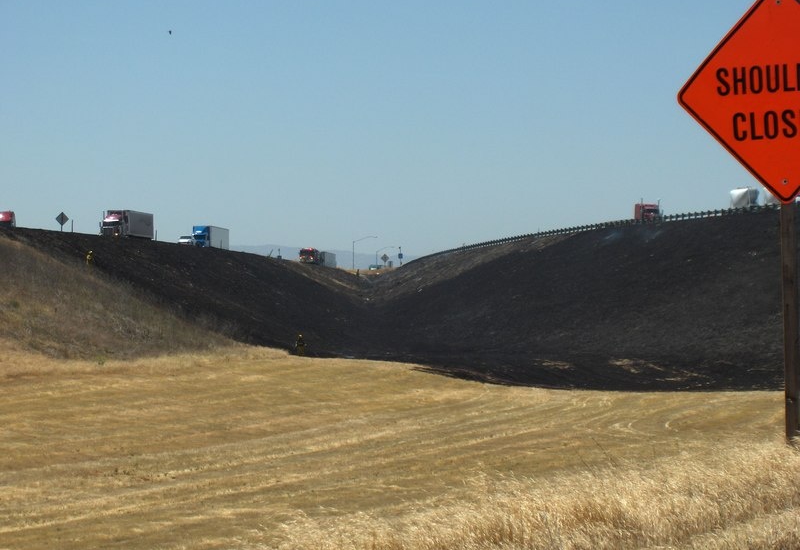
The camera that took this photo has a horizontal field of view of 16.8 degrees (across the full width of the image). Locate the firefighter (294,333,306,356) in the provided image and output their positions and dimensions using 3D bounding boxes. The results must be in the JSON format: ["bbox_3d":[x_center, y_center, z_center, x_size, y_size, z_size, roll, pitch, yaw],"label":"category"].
[{"bbox_3d":[-8.364,5.953,228.000,0.780,1.830,0.500,0,0,-12],"label":"firefighter"}]

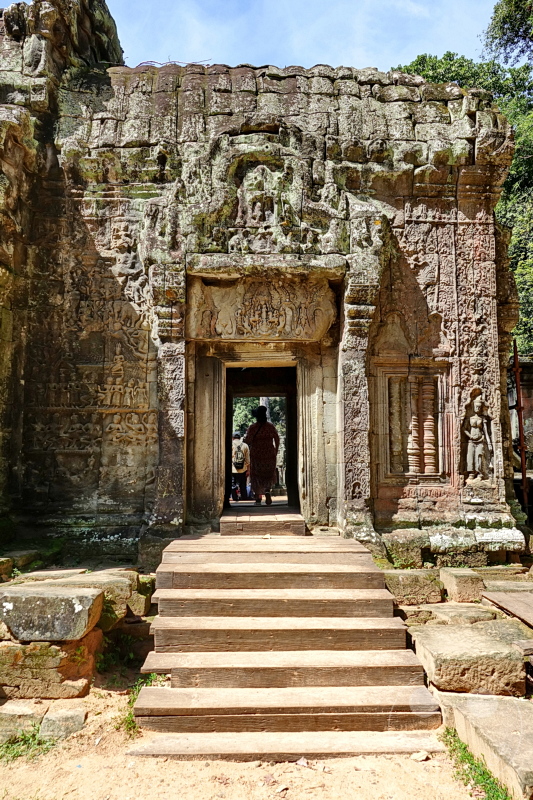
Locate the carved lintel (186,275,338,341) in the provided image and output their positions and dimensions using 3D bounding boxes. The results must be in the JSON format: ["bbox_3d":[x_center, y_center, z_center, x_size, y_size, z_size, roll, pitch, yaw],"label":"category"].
[{"bbox_3d":[-0.060,-1.114,6.686,1.850,0.860,0.380,0,-7,-1],"label":"carved lintel"}]

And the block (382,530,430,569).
[{"bbox_3d":[1.600,1.677,6.111,0.510,0.390,0.430,0,-7,-1],"label":"block"}]

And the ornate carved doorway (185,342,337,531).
[{"bbox_3d":[-0.077,0.468,6.836,1.880,2.340,0.500,0,-5,-1],"label":"ornate carved doorway"}]

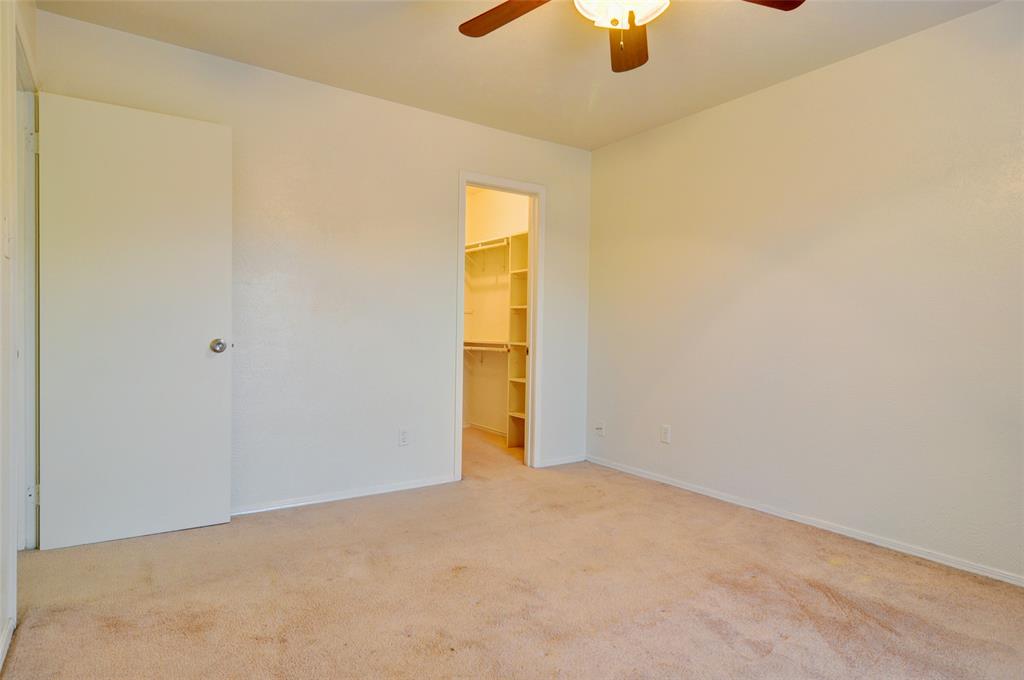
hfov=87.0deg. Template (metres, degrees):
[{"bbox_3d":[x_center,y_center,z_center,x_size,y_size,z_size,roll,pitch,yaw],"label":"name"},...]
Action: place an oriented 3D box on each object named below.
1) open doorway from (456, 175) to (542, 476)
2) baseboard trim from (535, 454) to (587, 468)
[{"bbox_3d":[-0.095,-0.079,3.865,0.710,2.070,0.140,0,1,-33],"label":"open doorway"},{"bbox_3d":[0.404,0.932,4.149,0.460,0.052,0.016,0,1,-33],"label":"baseboard trim"}]

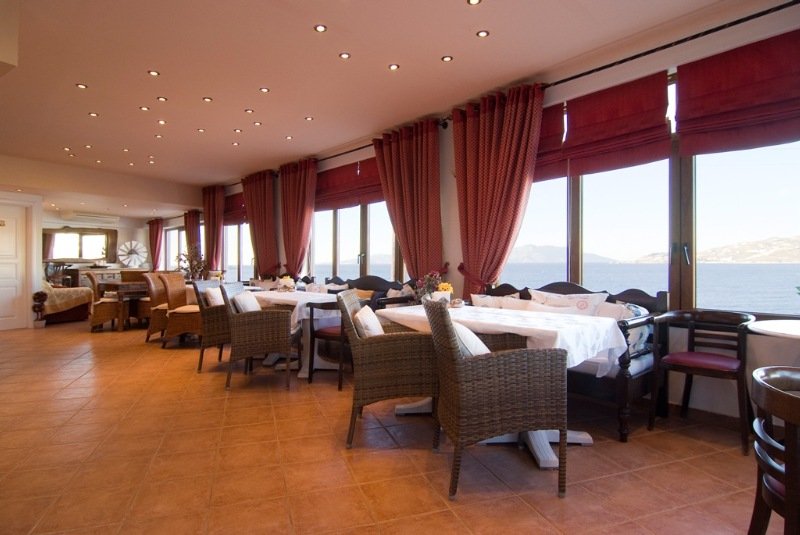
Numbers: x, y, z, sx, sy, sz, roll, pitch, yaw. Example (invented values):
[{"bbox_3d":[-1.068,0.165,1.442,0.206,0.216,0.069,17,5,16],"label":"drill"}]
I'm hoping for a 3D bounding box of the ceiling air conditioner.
[{"bbox_3d":[-7.014,-1.123,9.111,1.070,0.240,0.500,-1,1,-45],"label":"ceiling air conditioner"}]

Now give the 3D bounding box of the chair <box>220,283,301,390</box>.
[{"bbox_3d":[-1.223,0.593,3.676,0.620,0.895,0.560,0,1,-1],"label":"chair"}]

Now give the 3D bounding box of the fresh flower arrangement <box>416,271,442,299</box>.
[{"bbox_3d":[0.236,0.164,3.152,0.210,0.270,0.200,0,1,0],"label":"fresh flower arrangement"}]

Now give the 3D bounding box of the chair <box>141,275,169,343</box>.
[{"bbox_3d":[-3.208,0.543,5.665,0.570,0.940,0.470,0,0,-2],"label":"chair"}]

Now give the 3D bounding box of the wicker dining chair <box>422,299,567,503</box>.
[{"bbox_3d":[0.435,0.586,2.045,0.580,0.890,0.570,0,0,-4],"label":"wicker dining chair"}]

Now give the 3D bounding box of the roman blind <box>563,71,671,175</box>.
[{"bbox_3d":[1.755,-1.163,3.289,0.080,0.680,0.780,-1,1,-45],"label":"roman blind"}]

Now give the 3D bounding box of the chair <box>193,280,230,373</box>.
[{"bbox_3d":[-1.733,0.590,4.216,0.620,0.895,0.560,0,1,0],"label":"chair"}]

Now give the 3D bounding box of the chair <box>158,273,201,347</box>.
[{"bbox_3d":[-2.718,0.545,5.245,0.570,0.940,0.470,0,0,0],"label":"chair"}]

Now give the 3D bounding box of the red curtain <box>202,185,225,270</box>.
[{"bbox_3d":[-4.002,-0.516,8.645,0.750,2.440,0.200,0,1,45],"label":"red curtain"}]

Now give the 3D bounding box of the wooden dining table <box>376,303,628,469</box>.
[{"bbox_3d":[0.563,0.668,2.616,0.760,0.750,1.400,-1,1,-45],"label":"wooden dining table"}]

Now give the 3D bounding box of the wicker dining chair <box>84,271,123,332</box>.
[{"bbox_3d":[-4.698,0.541,6.515,0.570,0.940,0.470,0,1,-20],"label":"wicker dining chair"}]

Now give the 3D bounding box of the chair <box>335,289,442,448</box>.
[{"bbox_3d":[-0.061,0.584,2.511,0.580,0.890,0.565,0,0,0],"label":"chair"}]

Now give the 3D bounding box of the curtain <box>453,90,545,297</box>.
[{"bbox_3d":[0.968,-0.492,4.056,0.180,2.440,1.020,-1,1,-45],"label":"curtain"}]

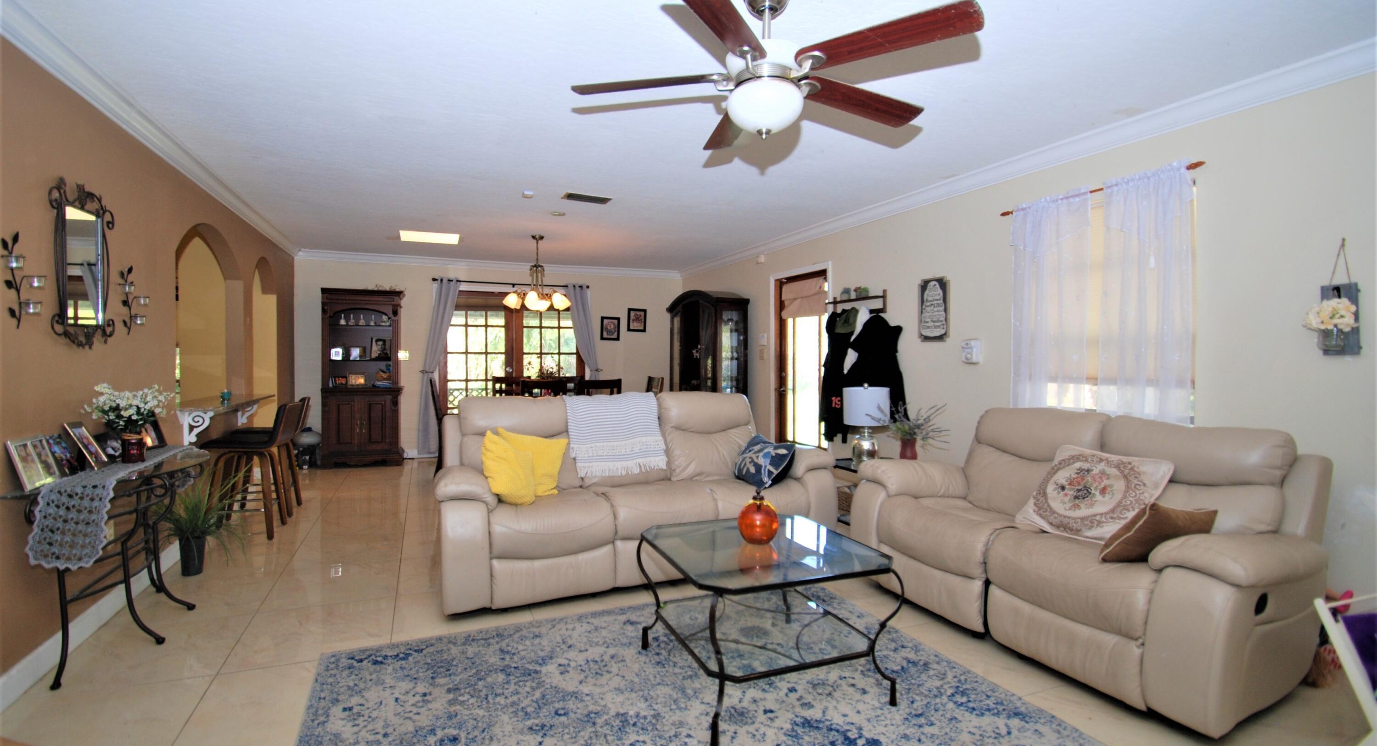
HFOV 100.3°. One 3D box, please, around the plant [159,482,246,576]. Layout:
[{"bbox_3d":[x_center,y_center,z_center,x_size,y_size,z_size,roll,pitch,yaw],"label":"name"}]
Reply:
[{"bbox_3d":[-2.675,0.860,3.189,0.380,0.510,0.380,0,2,-25],"label":"plant"}]

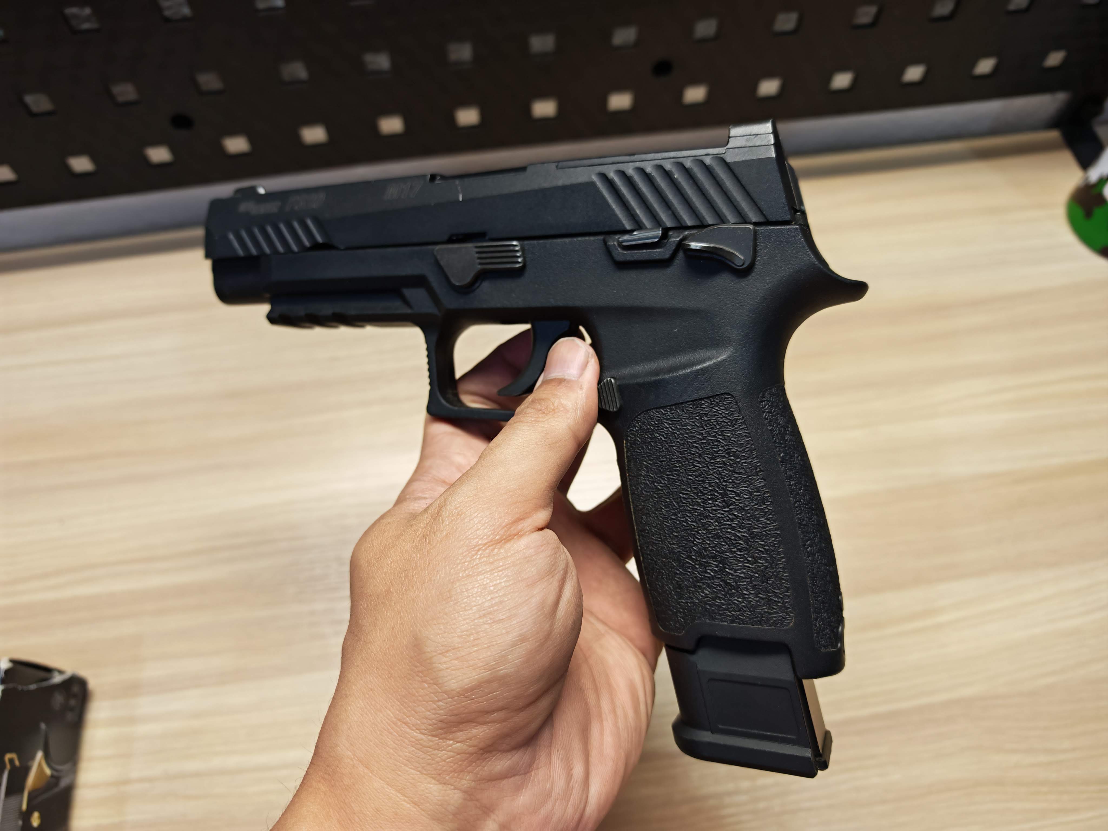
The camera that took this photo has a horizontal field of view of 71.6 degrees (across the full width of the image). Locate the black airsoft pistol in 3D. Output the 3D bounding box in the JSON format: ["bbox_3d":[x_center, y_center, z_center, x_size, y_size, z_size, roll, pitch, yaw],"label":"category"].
[{"bbox_3d":[-0.018,0.002,0.225,0.201,0.036,0.155,2,89,22],"label":"black airsoft pistol"}]

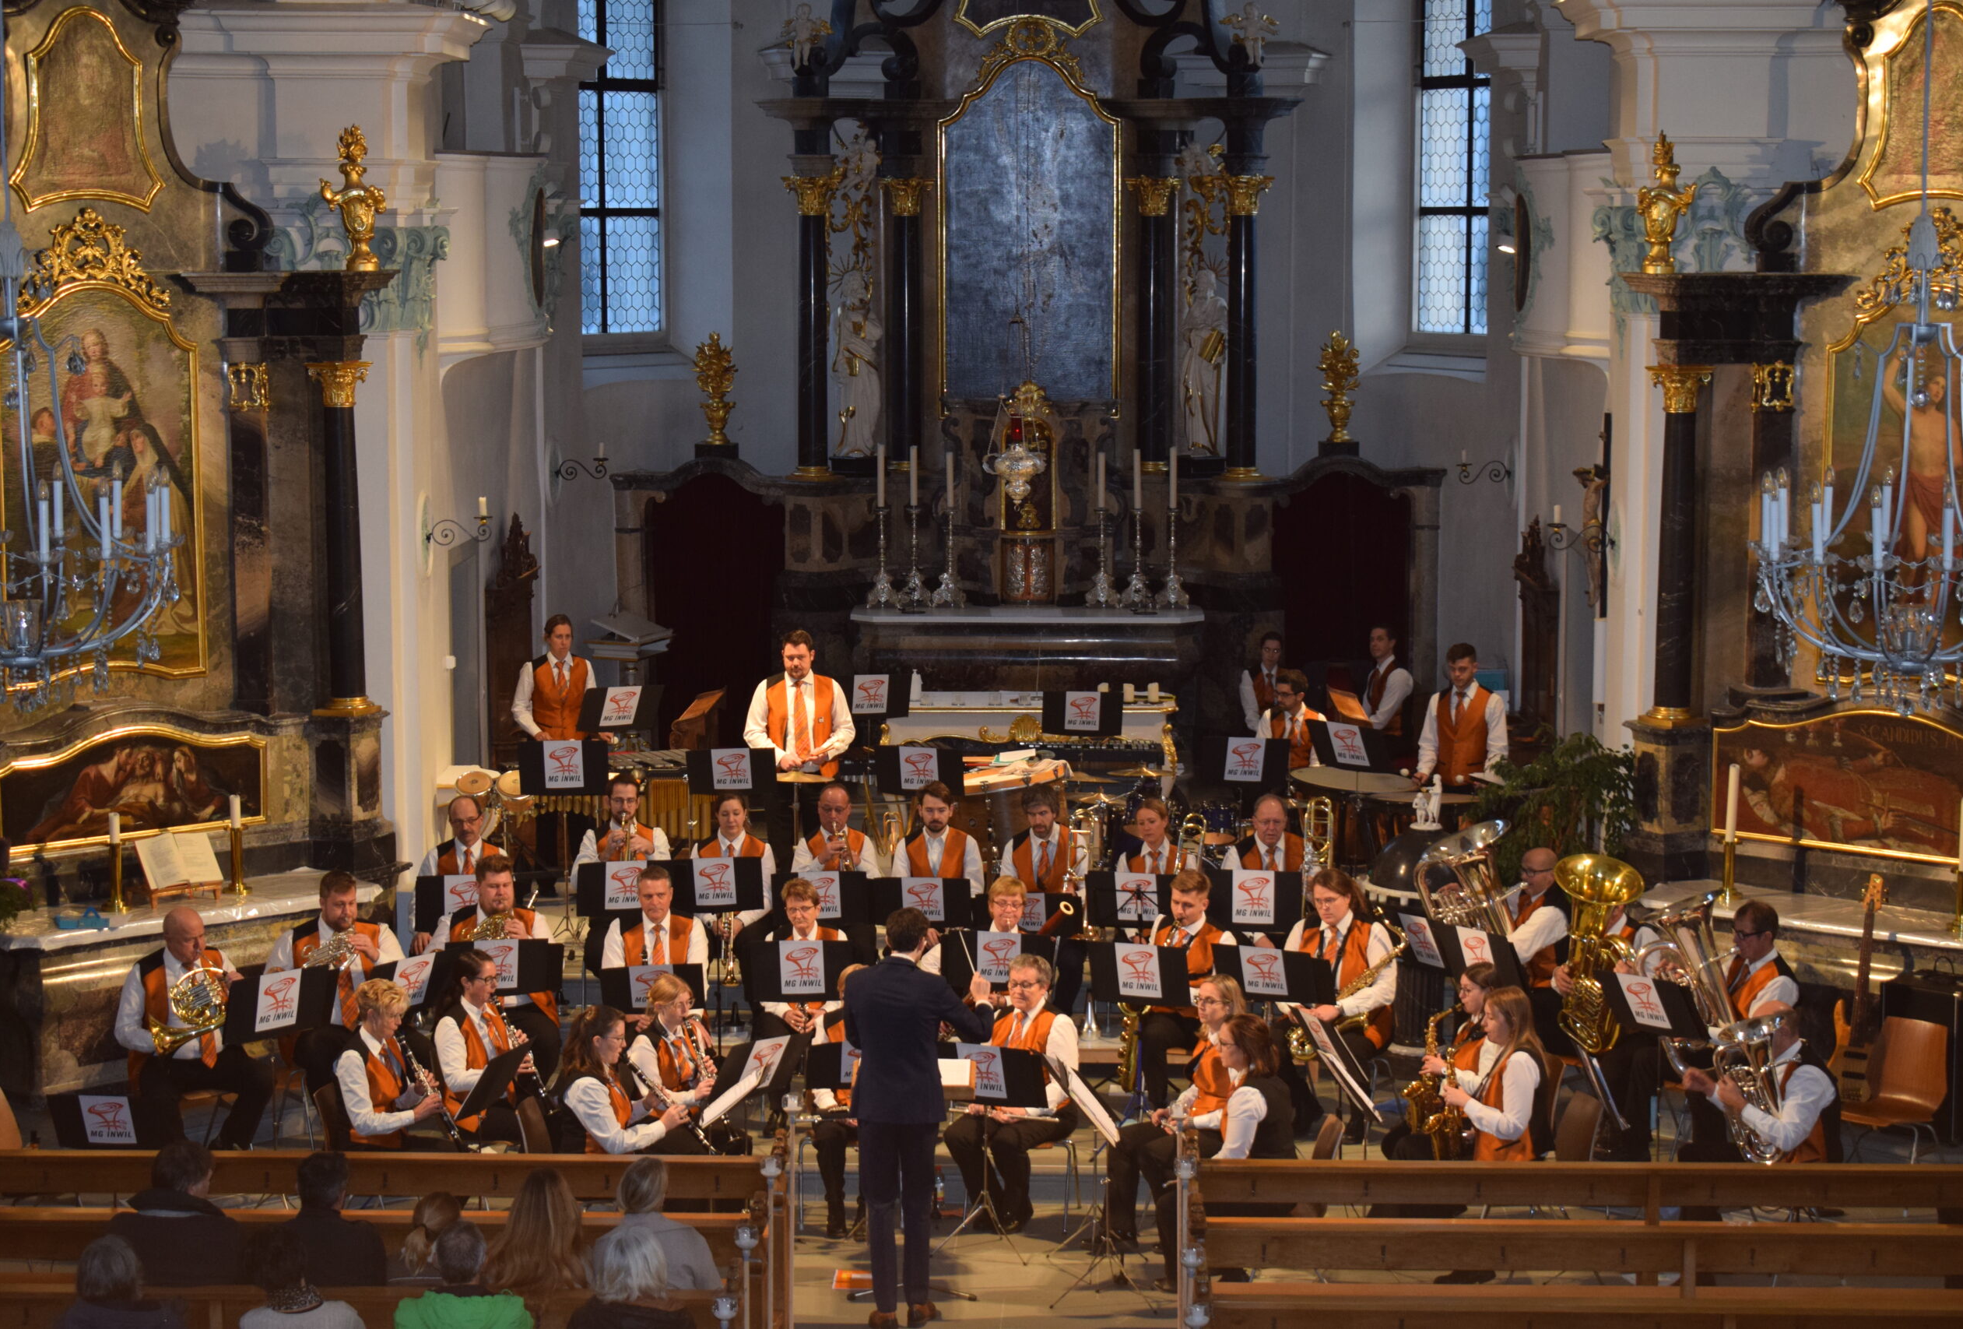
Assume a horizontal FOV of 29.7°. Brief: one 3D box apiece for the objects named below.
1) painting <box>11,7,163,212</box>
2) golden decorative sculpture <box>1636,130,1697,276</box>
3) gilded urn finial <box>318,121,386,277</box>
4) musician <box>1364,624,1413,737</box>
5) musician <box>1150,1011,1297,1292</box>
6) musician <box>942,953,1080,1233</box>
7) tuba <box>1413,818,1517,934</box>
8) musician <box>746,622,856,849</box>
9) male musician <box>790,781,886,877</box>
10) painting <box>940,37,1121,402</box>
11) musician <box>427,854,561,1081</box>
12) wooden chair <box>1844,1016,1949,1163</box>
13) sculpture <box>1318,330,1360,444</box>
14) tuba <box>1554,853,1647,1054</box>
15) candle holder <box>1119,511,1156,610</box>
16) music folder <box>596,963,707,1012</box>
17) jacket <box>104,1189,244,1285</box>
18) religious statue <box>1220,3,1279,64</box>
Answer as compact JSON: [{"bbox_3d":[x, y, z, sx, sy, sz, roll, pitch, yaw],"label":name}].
[{"bbox_3d":[-4.925,-3.052,20.419,0.090,1.120,0.950,7,10,43],"label":"painting"},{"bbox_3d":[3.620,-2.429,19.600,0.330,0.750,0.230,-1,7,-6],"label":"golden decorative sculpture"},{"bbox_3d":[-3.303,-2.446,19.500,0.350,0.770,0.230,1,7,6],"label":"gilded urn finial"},{"bbox_3d":[2.818,0.467,25.966,0.650,1.350,0.480,-6,10,-41],"label":"musician"},{"bbox_3d":[1.090,2.172,16.703,0.700,1.250,0.480,2,7,12],"label":"musician"},{"bbox_3d":[0.131,2.056,17.884,0.540,1.260,0.800,3,7,20],"label":"musician"},{"bbox_3d":[2.511,1.298,18.150,0.520,0.920,0.480,-29,11,-28],"label":"tuba"},{"bbox_3d":[-1.025,0.679,21.055,0.620,1.762,0.420,0,7,-2],"label":"musician"},{"bbox_3d":[-0.759,1.277,19.534,0.520,1.268,0.780,0,7,-3],"label":"male musician"},{"bbox_3d":[0.353,-3.271,27.104,1.300,2.732,0.140,0,7,1],"label":"painting"},{"bbox_3d":[-2.448,1.688,18.658,0.680,1.400,0.820,-1,7,-11],"label":"musician"},{"bbox_3d":[4.421,2.129,17.924,0.450,0.800,0.500,6,10,39],"label":"wooden chair"},{"bbox_3d":[2.582,-2.001,26.800,0.290,0.820,0.270,0,7,0],"label":"sculpture"},{"bbox_3d":[2.954,1.385,17.700,0.440,0.930,0.450,21,33,33],"label":"tuba"},{"bbox_3d":[1.131,-0.778,26.715,0.240,0.750,0.240,0,7,0],"label":"candle holder"},{"bbox_3d":[-1.539,1.526,17.450,0.490,0.320,0.030,-2,42,-12],"label":"music folder"},{"bbox_3d":[-2.933,2.239,13.541,0.530,0.680,0.380,0,7,2],"label":"jacket"},{"bbox_3d":[1.945,-4.576,26.939,0.420,0.450,0.280,0,7,3],"label":"religious statue"}]

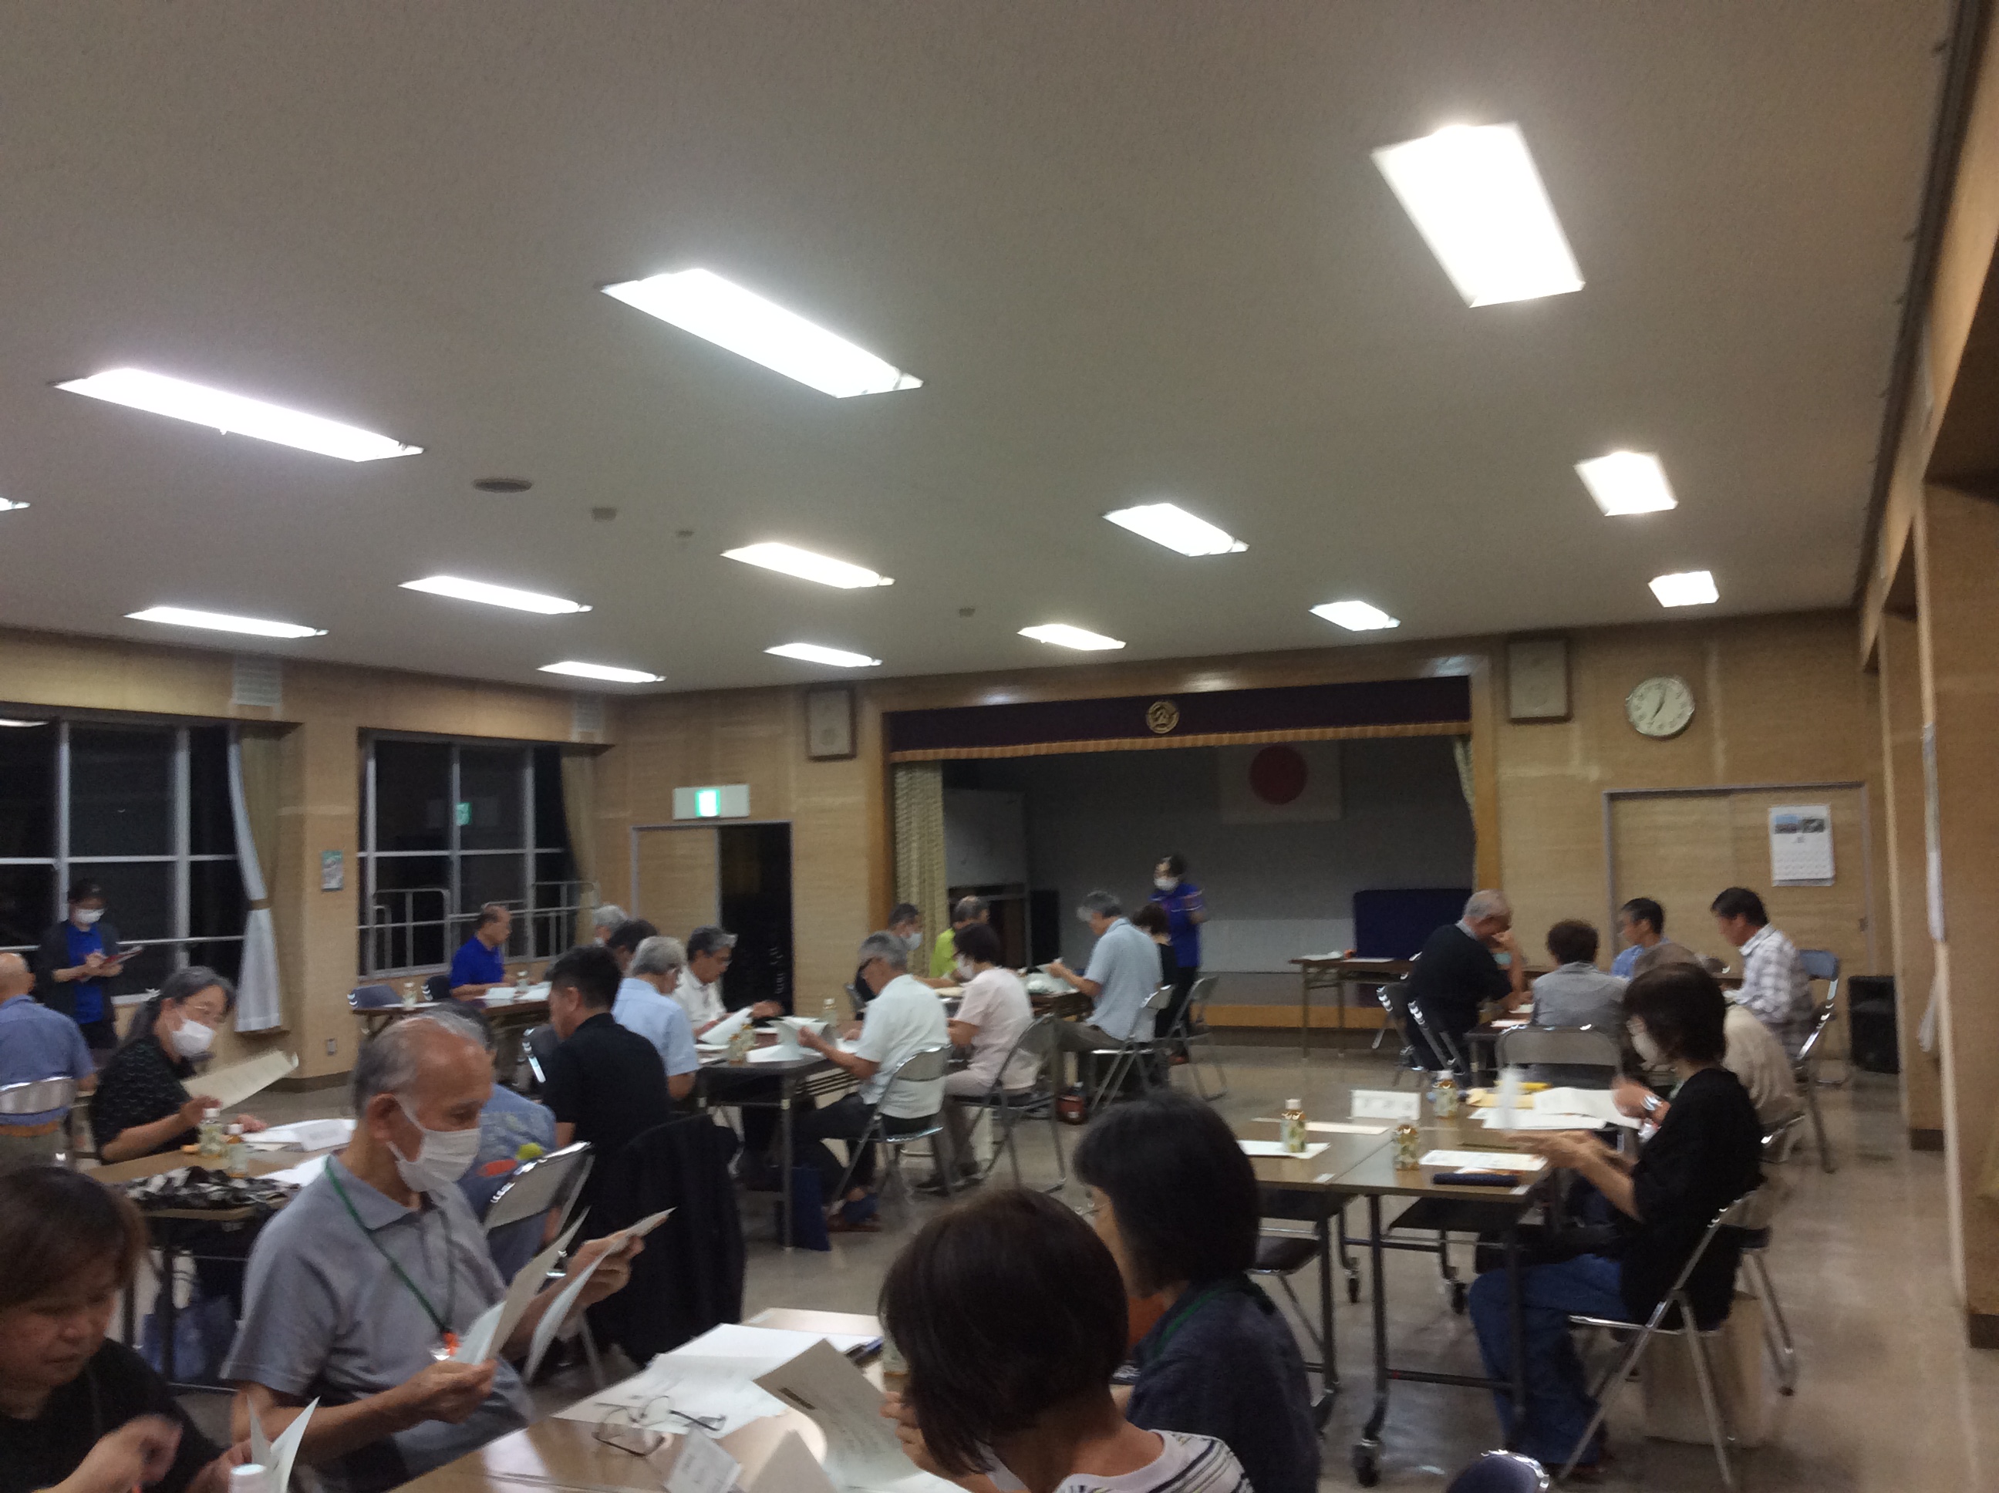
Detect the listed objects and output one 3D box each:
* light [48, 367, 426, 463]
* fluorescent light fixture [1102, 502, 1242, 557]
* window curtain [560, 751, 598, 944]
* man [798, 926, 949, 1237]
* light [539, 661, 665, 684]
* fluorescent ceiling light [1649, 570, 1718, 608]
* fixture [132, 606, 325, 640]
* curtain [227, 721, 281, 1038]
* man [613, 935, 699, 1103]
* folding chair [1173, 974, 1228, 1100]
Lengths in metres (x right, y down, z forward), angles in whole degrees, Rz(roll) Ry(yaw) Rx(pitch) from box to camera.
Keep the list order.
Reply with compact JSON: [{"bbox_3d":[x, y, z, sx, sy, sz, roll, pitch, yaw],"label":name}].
[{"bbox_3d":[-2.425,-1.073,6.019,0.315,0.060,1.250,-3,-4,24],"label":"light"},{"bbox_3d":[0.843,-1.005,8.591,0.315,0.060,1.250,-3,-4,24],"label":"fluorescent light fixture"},{"bbox_3d":[-3.523,1.019,15.521,0.170,2.060,0.380,-3,-4,24],"label":"window curtain"},{"bbox_3d":[-0.517,1.361,7.599,0.770,1.200,0.480,-3,-4,30],"label":"man"},{"bbox_3d":[-3.117,-0.572,14.545,0.310,0.090,1.250,-3,-4,24],"label":"light"},{"bbox_3d":[4.044,-0.939,10.892,0.300,0.080,1.260,-3,-4,24],"label":"fluorescent ceiling light"},{"bbox_3d":[-4.496,-0.737,10.788,0.300,0.080,1.260,-3,-4,24],"label":"fixture"},{"bbox_3d":[-5.053,0.879,12.548,0.170,2.060,0.380,-3,-4,24],"label":"curtain"},{"bbox_3d":[-1.319,1.340,7.166,0.490,1.230,0.720,-4,-4,38],"label":"man"},{"bbox_3d":[1.129,1.771,11.287,0.470,0.750,0.450,-3,-4,22],"label":"folding chair"}]

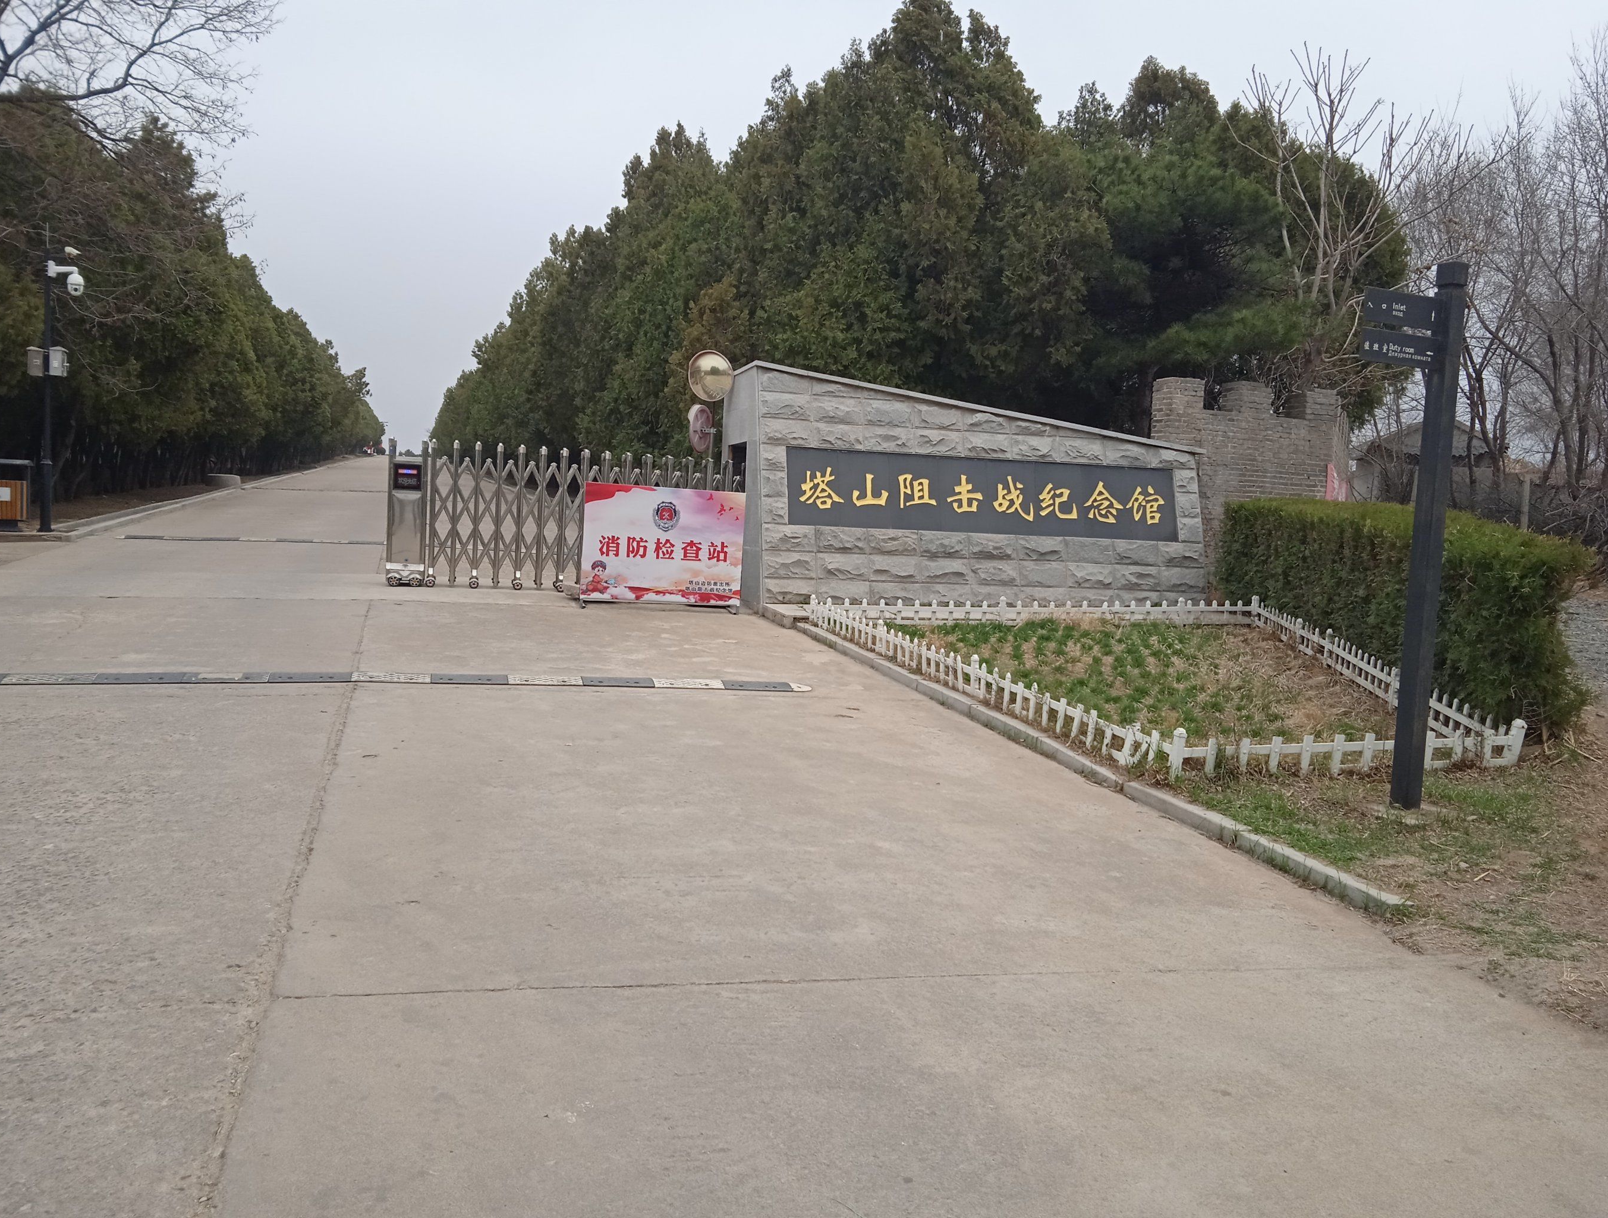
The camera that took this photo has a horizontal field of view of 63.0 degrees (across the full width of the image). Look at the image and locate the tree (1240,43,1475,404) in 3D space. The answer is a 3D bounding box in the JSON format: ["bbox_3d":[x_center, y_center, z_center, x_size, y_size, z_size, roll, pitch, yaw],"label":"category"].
[{"bbox_3d":[8.109,-4.100,19.649,3.600,7.800,3.200,3,5,0],"label":"tree"}]

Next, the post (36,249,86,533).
[{"bbox_3d":[-10.229,-2.994,17.958,0.750,3.850,0.400,3,5,-6],"label":"post"}]

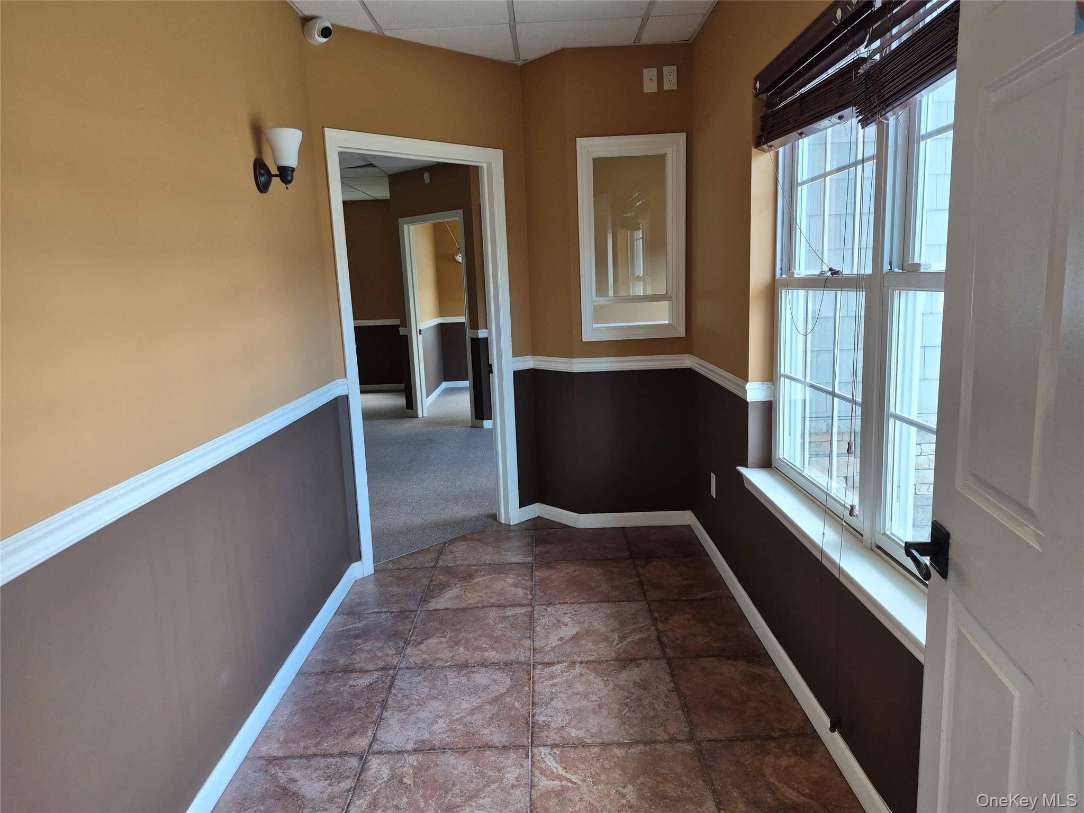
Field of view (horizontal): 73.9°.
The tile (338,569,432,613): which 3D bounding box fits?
[{"bbox_3d":[-0.757,0.865,3.391,0.444,0.010,0.490,-2,9,0],"label":"tile"}]

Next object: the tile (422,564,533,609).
[{"bbox_3d":[-0.286,0.845,3.388,0.490,0.010,0.490,-2,9,0],"label":"tile"}]

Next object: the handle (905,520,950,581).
[{"bbox_3d":[0.640,0.248,1.200,0.057,0.080,0.125,-1,10,10],"label":"handle"}]

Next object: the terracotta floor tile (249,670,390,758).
[{"bbox_3d":[-0.743,1.045,2.477,0.388,0.010,0.487,-2,10,0],"label":"terracotta floor tile"}]

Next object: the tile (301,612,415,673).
[{"bbox_3d":[-0.743,0.961,2.965,0.388,0.010,0.492,-2,10,0],"label":"tile"}]

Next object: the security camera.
[{"bbox_3d":[-0.972,-1.630,3.123,0.111,0.111,0.101,-8,11,-29],"label":"security camera"}]

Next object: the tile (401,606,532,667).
[{"bbox_3d":[-0.291,0.944,2.962,0.504,0.010,0.492,-2,10,0],"label":"tile"}]

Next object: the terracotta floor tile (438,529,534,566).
[{"bbox_3d":[-0.287,0.765,3.877,0.490,0.010,0.490,-2,9,0],"label":"terracotta floor tile"}]

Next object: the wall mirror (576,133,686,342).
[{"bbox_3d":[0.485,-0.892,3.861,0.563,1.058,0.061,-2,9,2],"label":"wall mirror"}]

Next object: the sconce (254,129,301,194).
[{"bbox_3d":[-0.944,-0.882,2.607,0.168,0.214,0.134,-2,9,2],"label":"sconce"}]

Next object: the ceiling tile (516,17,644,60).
[{"bbox_3d":[0.175,-1.840,3.618,0.601,0.016,0.586,-2,9,1],"label":"ceiling tile"}]

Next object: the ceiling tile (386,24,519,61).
[{"bbox_3d":[-0.439,-1.819,3.629,0.602,0.016,0.590,-2,10,0],"label":"ceiling tile"}]

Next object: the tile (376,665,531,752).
[{"bbox_3d":[-0.291,1.028,2.474,0.504,0.010,0.487,-2,10,0],"label":"tile"}]

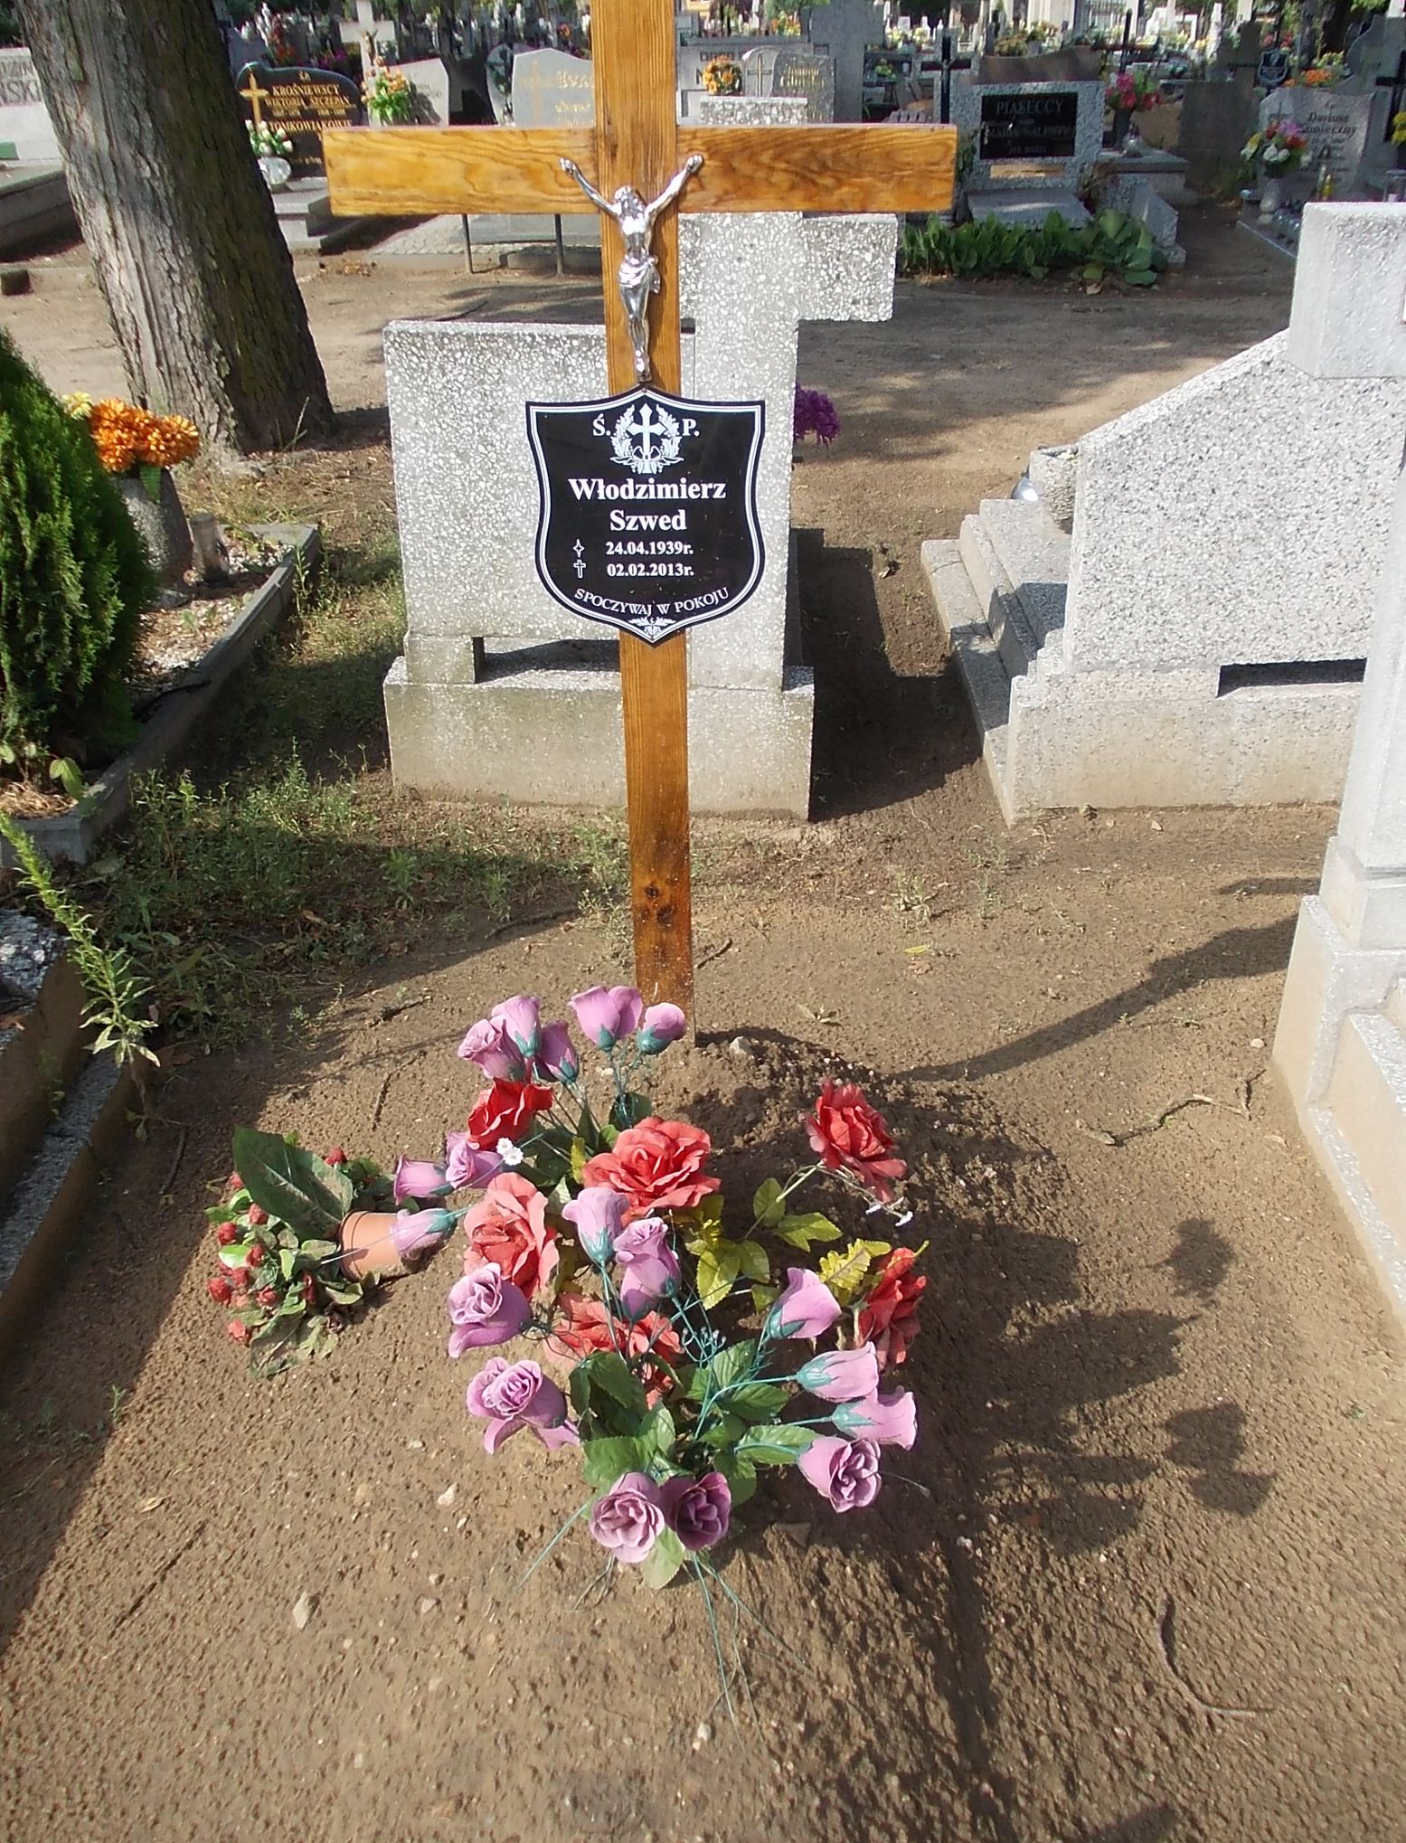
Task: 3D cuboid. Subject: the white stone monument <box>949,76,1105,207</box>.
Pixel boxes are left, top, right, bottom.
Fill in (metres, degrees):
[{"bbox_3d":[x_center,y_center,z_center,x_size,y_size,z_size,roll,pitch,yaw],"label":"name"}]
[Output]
[{"bbox_3d":[2.006,-4.862,9.400,0.930,0.630,0.200,-6,32,-9],"label":"white stone monument"}]

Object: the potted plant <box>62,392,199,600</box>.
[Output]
[{"bbox_3d":[-1.507,-1.155,4.069,0.340,0.540,0.300,0,32,0],"label":"potted plant"}]

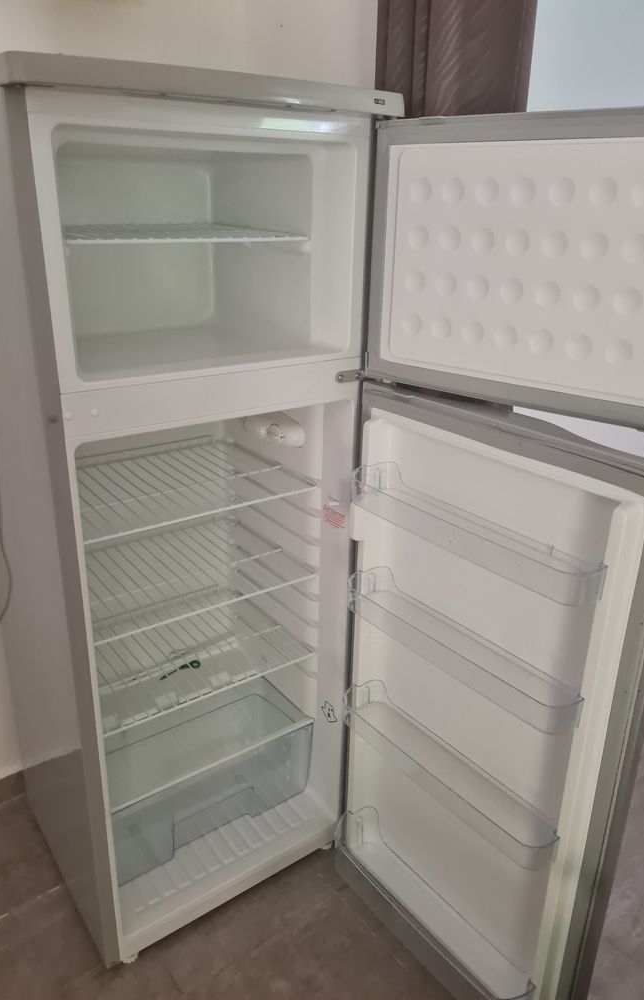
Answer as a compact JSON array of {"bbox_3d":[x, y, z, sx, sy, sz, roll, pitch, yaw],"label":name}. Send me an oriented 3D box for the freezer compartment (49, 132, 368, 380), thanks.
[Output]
[{"bbox_3d":[-0.247,-0.395,1.188,0.448,0.315,0.391,-14,27,-33],"label":"freezer compartment"}]

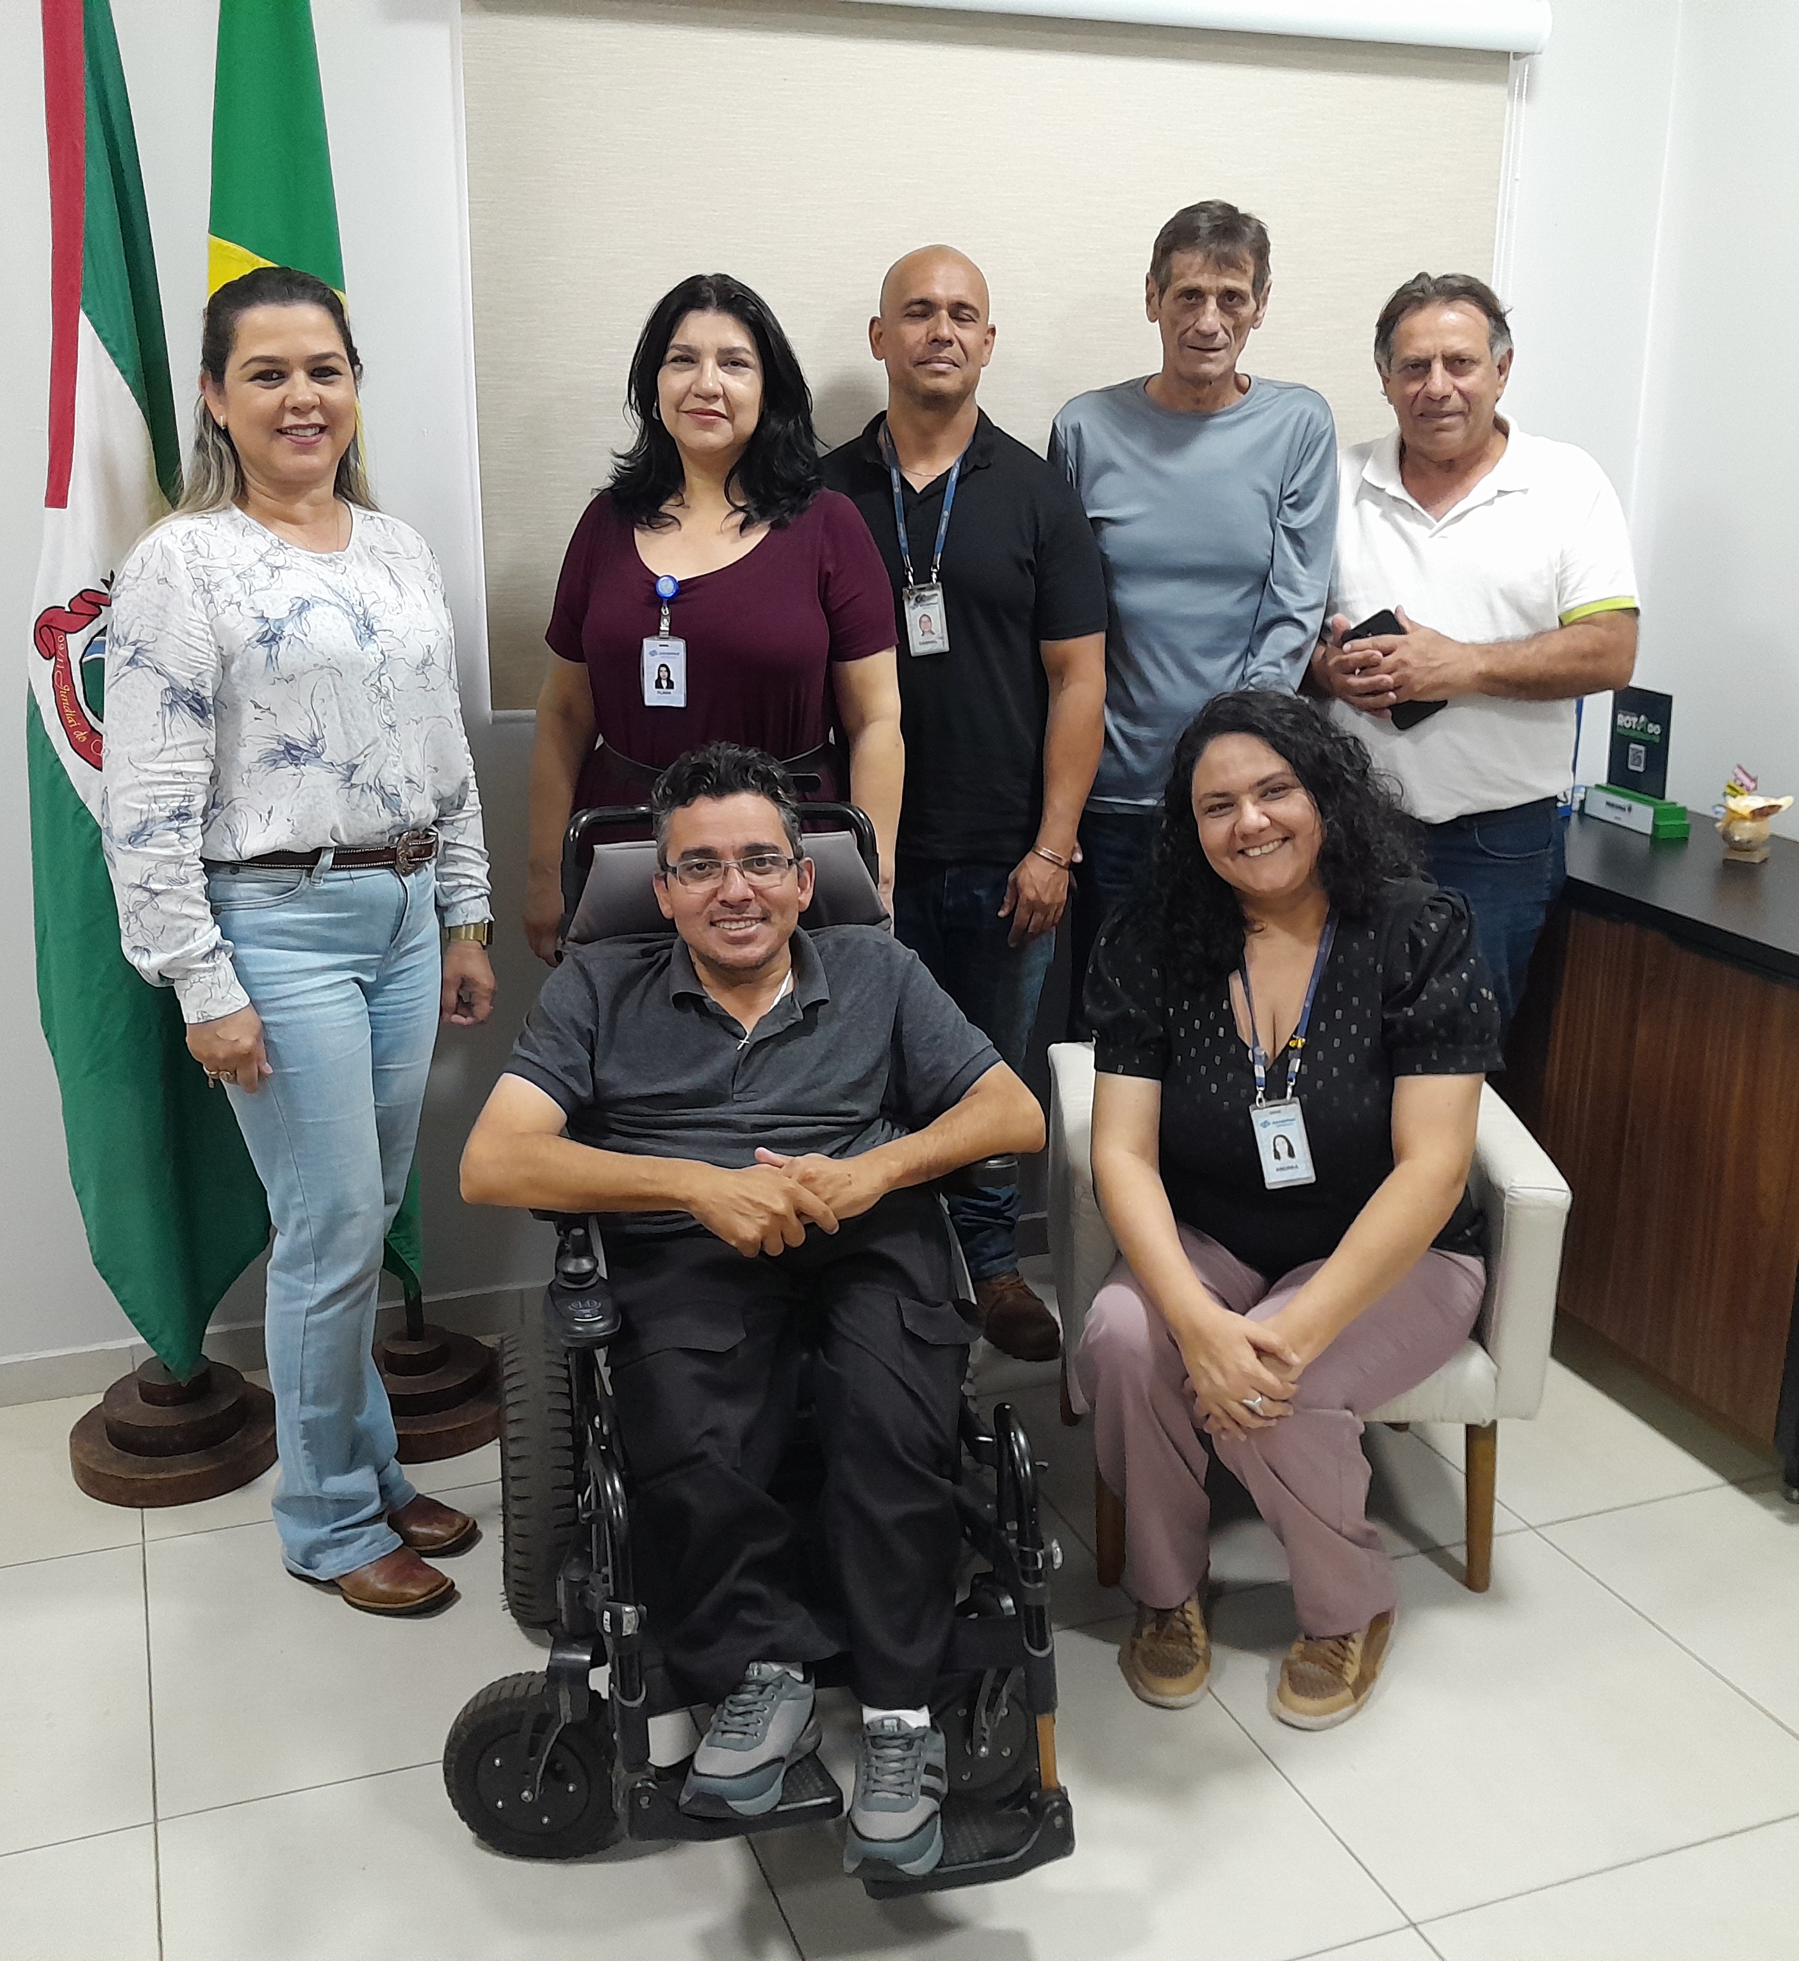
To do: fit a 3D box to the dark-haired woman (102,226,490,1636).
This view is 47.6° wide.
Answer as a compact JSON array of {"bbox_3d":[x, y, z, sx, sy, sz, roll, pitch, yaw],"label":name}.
[{"bbox_3d":[-0.679,0.003,2.430,0.310,1.620,0.440,14,20,39],"label":"dark-haired woman"}]

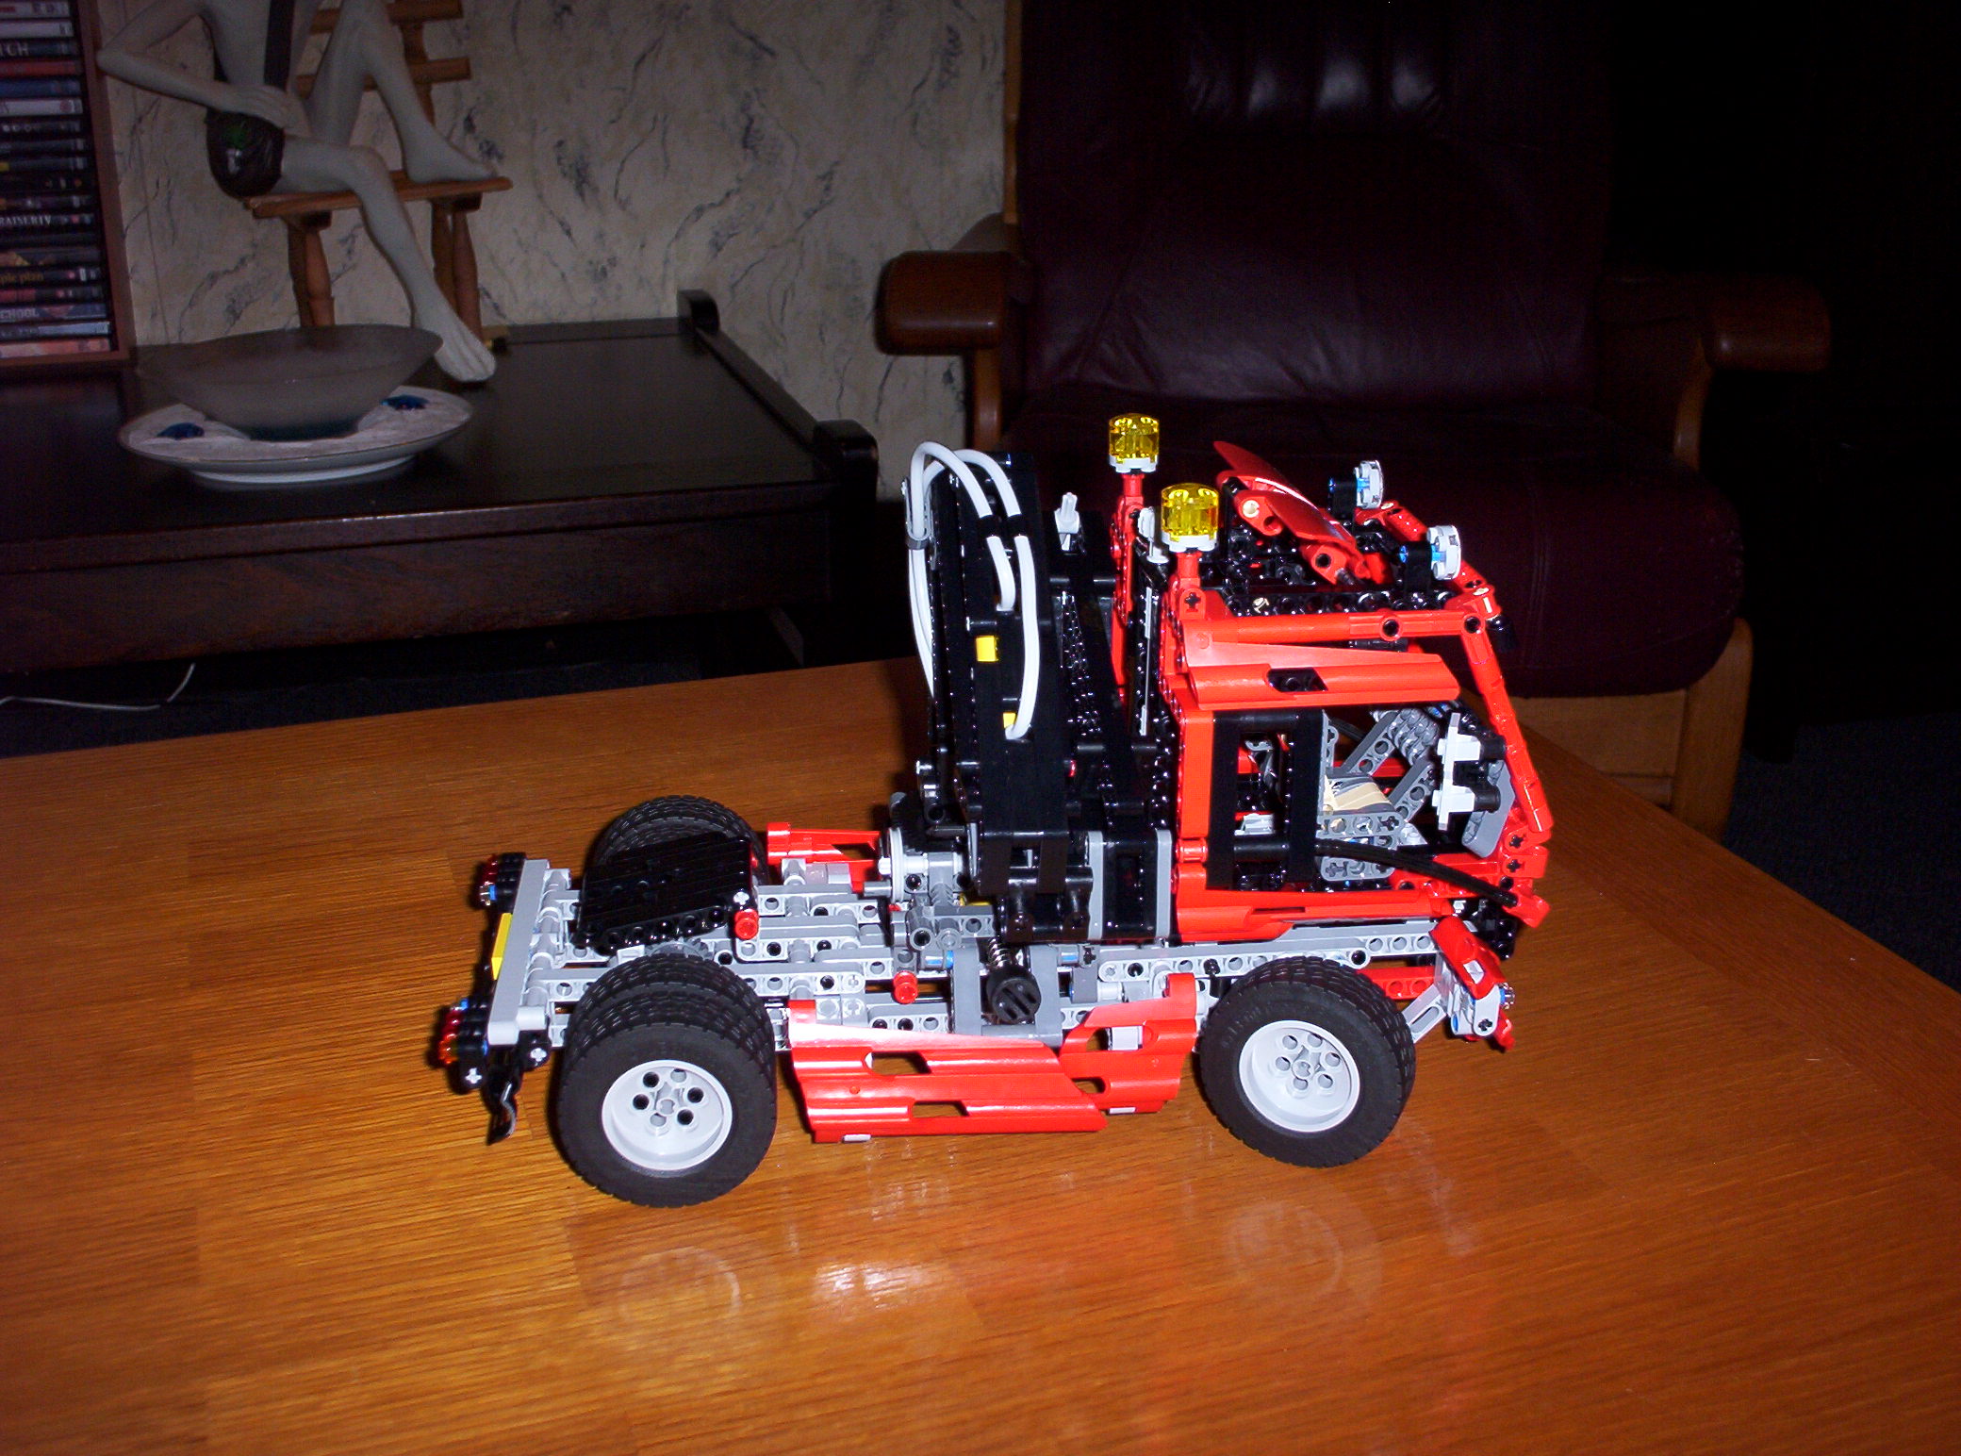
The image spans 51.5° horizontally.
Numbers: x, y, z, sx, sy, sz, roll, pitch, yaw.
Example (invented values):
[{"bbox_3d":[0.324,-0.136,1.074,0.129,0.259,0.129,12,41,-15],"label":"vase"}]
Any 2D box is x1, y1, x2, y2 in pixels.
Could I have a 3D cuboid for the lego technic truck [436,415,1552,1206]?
[{"bbox_3d":[0.003,0.012,0.645,0.341,0.208,0.164,-2,22,-7],"label":"lego technic truck"}]

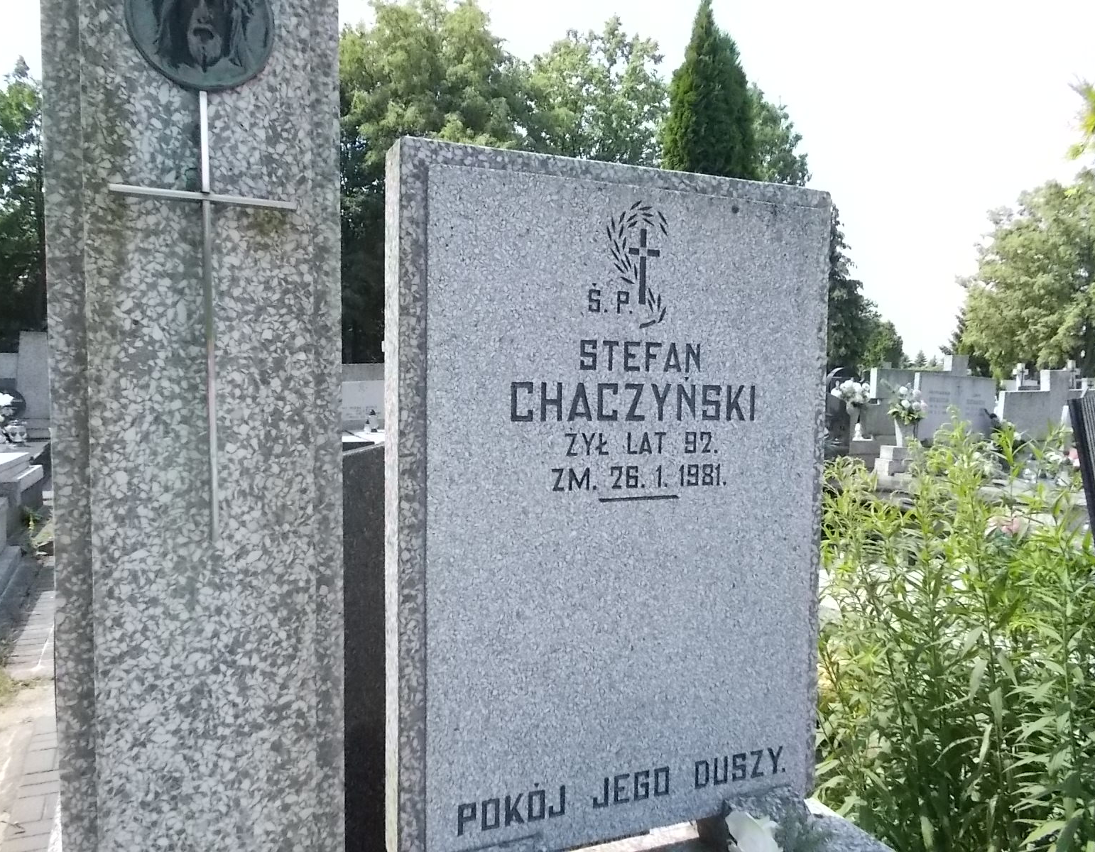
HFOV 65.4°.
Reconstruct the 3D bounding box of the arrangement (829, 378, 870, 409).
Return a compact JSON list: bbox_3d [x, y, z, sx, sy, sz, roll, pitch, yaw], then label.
[{"bbox_3d":[3.117,-0.334,8.800,0.410,0.310,0.350,-1,3,-25],"label":"arrangement"}]

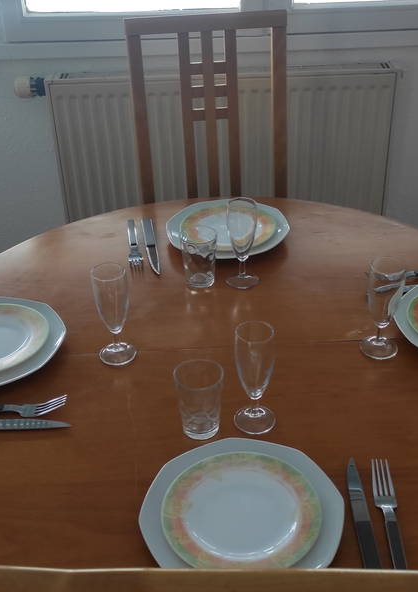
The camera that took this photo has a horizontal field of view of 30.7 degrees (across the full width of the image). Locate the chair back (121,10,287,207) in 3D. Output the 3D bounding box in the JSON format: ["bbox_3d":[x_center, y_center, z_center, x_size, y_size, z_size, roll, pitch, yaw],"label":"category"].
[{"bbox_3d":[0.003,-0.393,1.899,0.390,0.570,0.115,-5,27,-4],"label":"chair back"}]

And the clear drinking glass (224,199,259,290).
[{"bbox_3d":[0.061,-0.094,1.368,0.060,0.156,0.060,-2,34,0],"label":"clear drinking glass"}]

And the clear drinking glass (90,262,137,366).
[{"bbox_3d":[-0.150,0.029,1.194,0.060,0.156,0.060,-2,34,0],"label":"clear drinking glass"}]

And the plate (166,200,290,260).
[{"bbox_3d":[0.039,-0.133,1.564,0.251,0.023,0.251,-2,33,0],"label":"plate"}]

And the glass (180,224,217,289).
[{"bbox_3d":[-0.019,-0.069,1.401,0.067,0.099,0.067,-2,33,0],"label":"glass"}]

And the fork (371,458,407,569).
[{"bbox_3d":[0.224,0.281,0.928,0.027,0.022,0.211,0,34,3],"label":"fork"}]

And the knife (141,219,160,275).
[{"bbox_3d":[-0.112,-0.101,1.520,0.020,0.010,0.223,-7,34,-7],"label":"knife"}]

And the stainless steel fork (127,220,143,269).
[{"bbox_3d":[-0.148,-0.108,1.524,0.026,0.020,0.206,-7,34,-7],"label":"stainless steel fork"}]

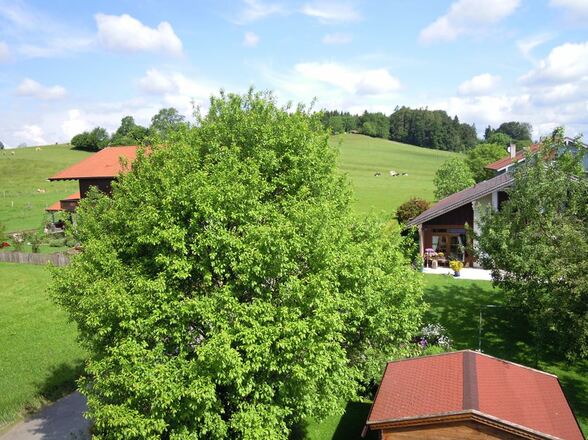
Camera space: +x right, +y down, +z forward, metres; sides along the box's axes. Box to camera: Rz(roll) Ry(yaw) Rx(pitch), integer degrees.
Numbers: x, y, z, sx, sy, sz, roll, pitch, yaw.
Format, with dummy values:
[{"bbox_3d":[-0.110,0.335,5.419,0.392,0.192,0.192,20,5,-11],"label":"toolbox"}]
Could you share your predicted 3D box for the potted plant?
[{"bbox_3d":[9.693,2.879,28.354,0.800,0.940,0.800,0,7,19],"label":"potted plant"}]

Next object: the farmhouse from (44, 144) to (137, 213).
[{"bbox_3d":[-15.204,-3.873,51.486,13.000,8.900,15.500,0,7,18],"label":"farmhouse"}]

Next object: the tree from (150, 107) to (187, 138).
[{"bbox_3d":[-39.938,-29.779,152.714,11.500,12.500,11.500,-4,7,-14],"label":"tree"}]

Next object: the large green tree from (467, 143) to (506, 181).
[{"bbox_3d":[25.382,-5.860,62.474,5.800,8.300,5.800,1,7,22],"label":"large green tree"}]

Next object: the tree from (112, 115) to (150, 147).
[{"bbox_3d":[-52.438,-27.965,152.628,12.000,11.000,12.000,-4,7,-18],"label":"tree"}]

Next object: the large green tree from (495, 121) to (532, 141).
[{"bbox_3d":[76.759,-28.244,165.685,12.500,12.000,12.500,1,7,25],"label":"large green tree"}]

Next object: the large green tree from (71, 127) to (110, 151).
[{"bbox_3d":[-66.246,-26.200,155.457,12.500,8.000,12.500,-5,7,-22],"label":"large green tree"}]

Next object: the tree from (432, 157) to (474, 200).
[{"bbox_3d":[16.327,-2.888,48.400,4.600,7.000,4.600,0,7,19],"label":"tree"}]

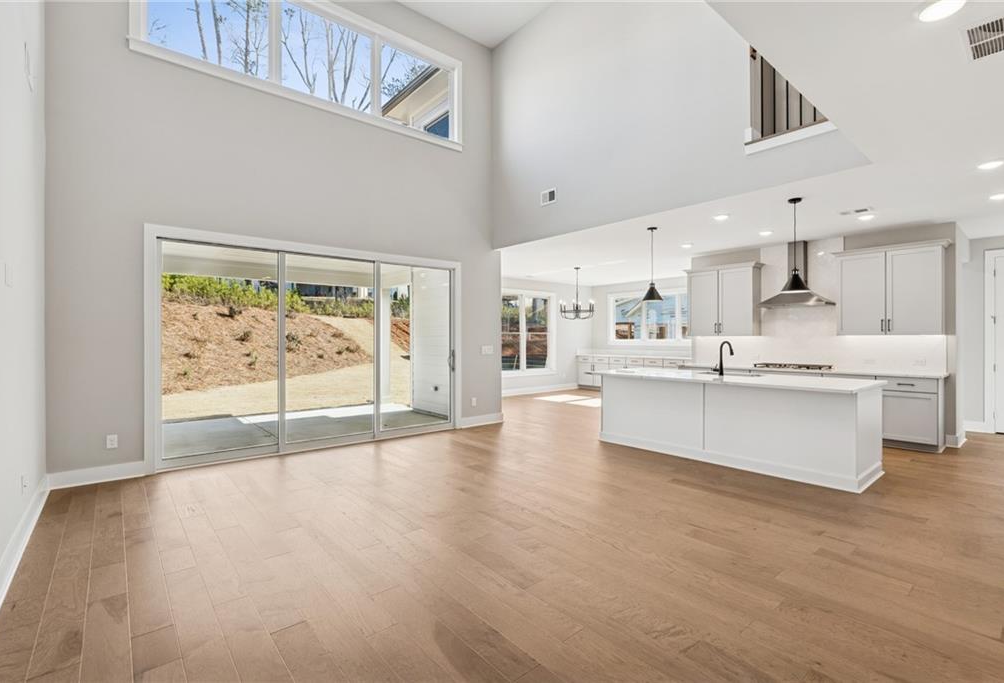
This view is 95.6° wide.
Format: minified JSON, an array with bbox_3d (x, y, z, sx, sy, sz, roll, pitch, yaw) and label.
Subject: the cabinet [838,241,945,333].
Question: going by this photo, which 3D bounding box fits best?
[{"bbox_3d":[5.191,-0.666,6.106,0.360,1.160,1.140,0,1,-40],"label":"cabinet"}]

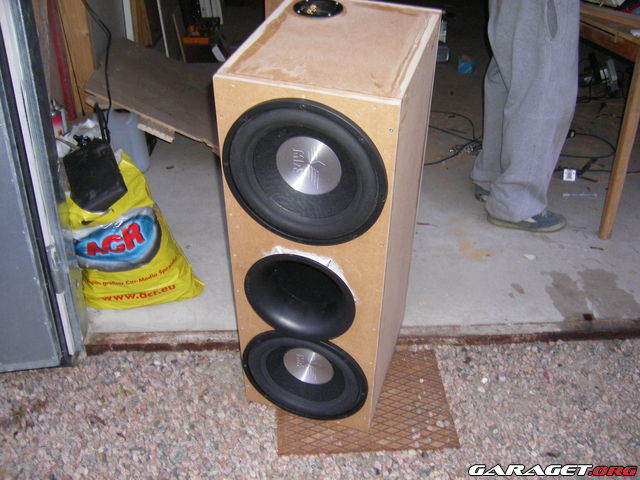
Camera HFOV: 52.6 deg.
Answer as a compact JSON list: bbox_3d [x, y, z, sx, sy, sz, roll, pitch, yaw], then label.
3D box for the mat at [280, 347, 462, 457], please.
[{"bbox_3d":[0.119,0.434,1.770,0.453,0.012,0.357,-1,33,-2],"label":"mat"}]

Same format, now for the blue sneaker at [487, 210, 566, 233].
[{"bbox_3d":[0.818,-0.113,2.551,0.300,0.105,0.110,6,29,10],"label":"blue sneaker"}]

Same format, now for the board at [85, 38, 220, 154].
[{"bbox_3d":[-0.748,-0.746,3.308,1.086,0.016,0.360,26,77,27],"label":"board"}]

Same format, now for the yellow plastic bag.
[{"bbox_3d":[-0.587,-0.033,2.047,0.375,0.445,0.200,-6,29,-12],"label":"yellow plastic bag"}]

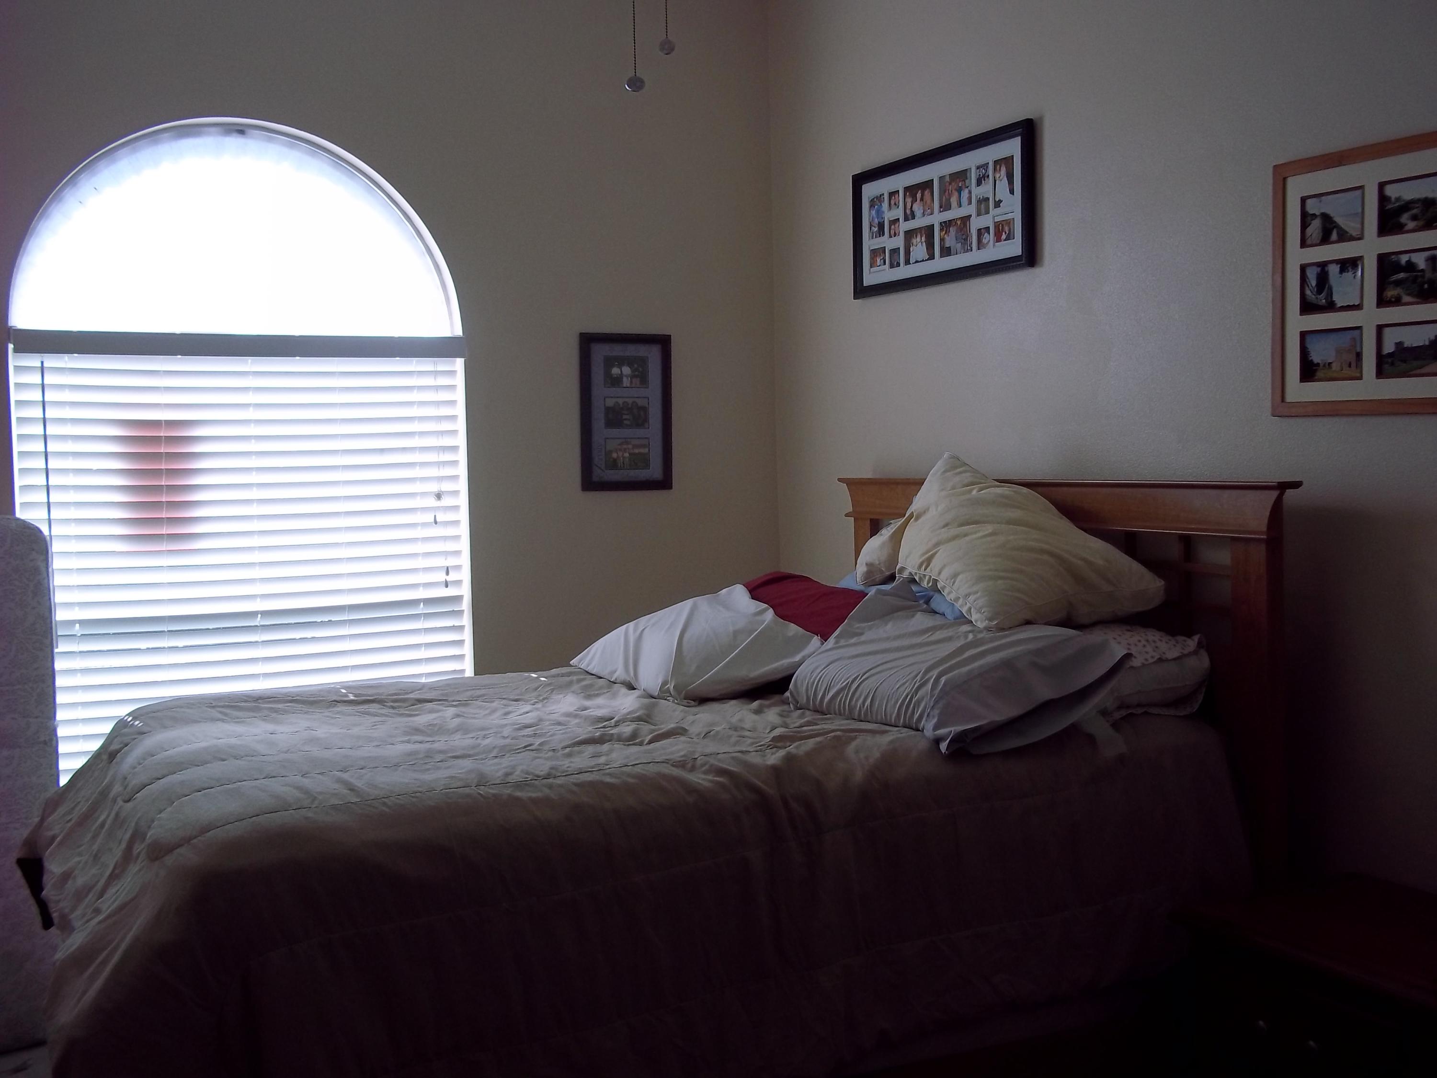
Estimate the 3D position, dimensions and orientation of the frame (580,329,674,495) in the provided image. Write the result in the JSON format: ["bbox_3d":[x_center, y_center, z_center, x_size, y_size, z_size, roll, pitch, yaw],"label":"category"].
[{"bbox_3d":[-0.283,-0.388,4.590,0.306,0.477,0.025,-3,4,-28],"label":"frame"}]

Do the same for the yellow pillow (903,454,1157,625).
[{"bbox_3d":[0.614,0.028,3.242,0.450,0.170,0.600,-16,31,-25],"label":"yellow pillow"}]

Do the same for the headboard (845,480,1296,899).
[{"bbox_3d":[0.766,0.519,3.683,0.080,1.320,1.600,-3,4,-28],"label":"headboard"}]

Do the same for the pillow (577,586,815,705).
[{"bbox_3d":[-0.034,0.239,3.346,0.440,0.170,0.620,-17,12,-18],"label":"pillow"}]

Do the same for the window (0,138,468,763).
[{"bbox_3d":[-1.274,-0.210,4.112,1.200,1.850,0.100,-3,4,-28],"label":"window"}]

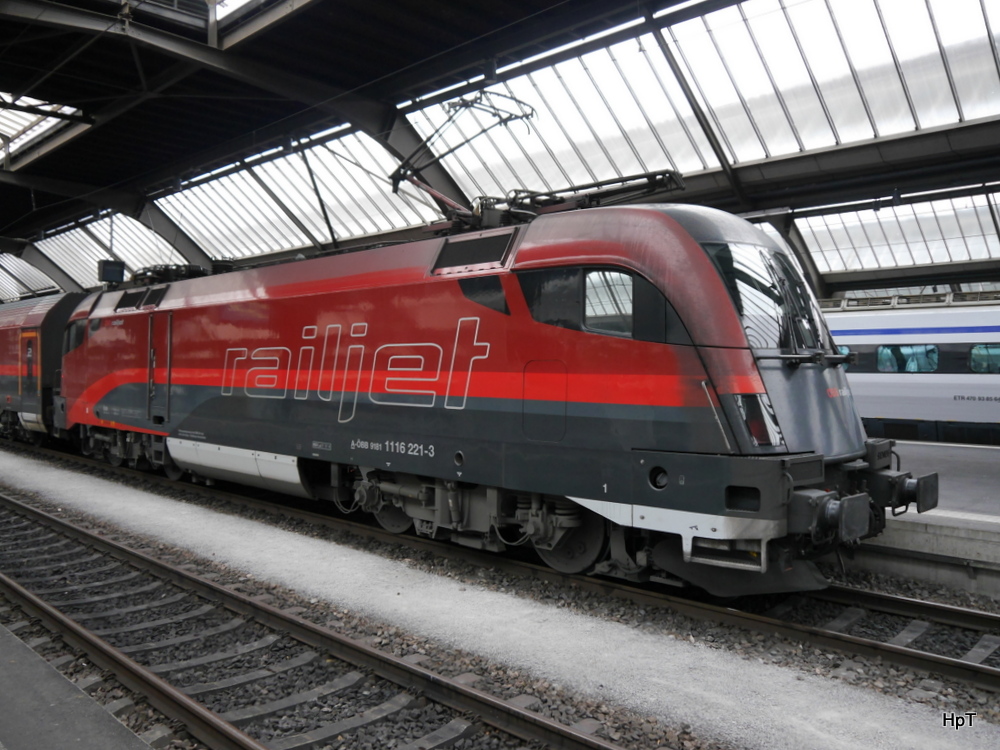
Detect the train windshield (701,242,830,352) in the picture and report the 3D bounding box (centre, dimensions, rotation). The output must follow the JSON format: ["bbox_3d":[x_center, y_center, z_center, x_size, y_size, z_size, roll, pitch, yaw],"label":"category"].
[{"bbox_3d":[2.821,-0.745,8.046,1.820,1.170,0.400,1,-22,-46],"label":"train windshield"}]

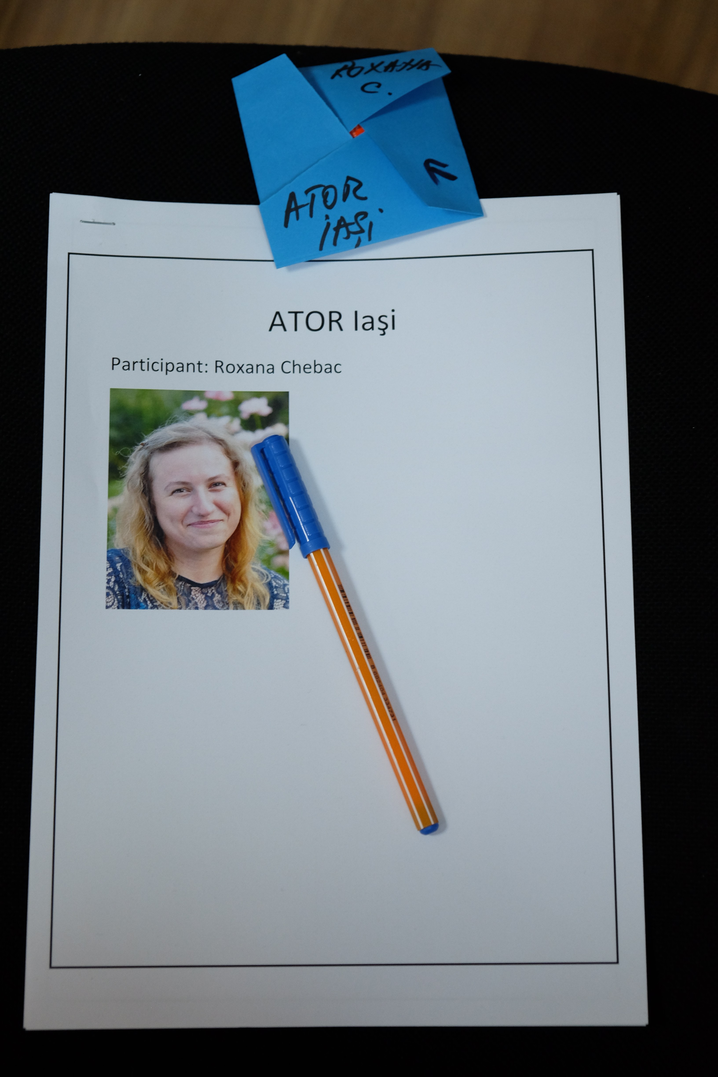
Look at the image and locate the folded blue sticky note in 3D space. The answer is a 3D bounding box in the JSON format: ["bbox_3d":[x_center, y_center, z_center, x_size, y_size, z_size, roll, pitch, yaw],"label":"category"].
[{"bbox_3d":[0.000,-0.145,0.675,0.079,0.014,0.073,-14,79,-4],"label":"folded blue sticky note"}]

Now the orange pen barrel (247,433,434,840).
[{"bbox_3d":[-0.005,0.033,0.640,0.014,0.010,0.151,-21,80,-5],"label":"orange pen barrel"}]

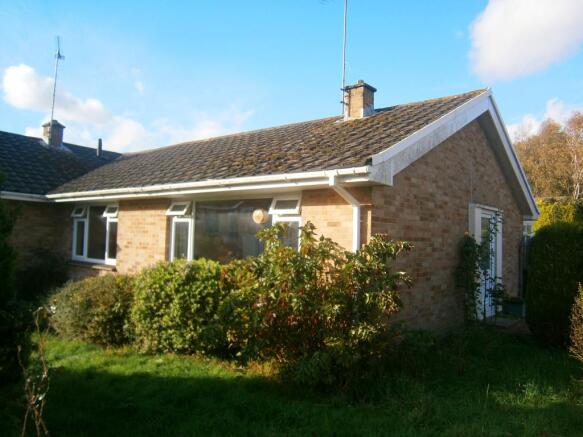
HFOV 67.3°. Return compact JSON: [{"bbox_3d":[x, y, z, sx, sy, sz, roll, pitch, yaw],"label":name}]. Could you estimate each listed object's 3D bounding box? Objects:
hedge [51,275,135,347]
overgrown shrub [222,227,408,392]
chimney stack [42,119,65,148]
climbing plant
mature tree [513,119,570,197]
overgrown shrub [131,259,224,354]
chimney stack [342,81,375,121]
[{"bbox_3d":[-2.862,1.252,6.387,1.200,0.880,0.900,0,-3,39],"label":"hedge"},{"bbox_3d":[0.281,0.866,4.741,1.750,1.620,1.250,0,-3,39],"label":"overgrown shrub"},{"bbox_3d":[-7.359,-2.539,13.566,0.500,0.800,0.500,0,-3,39],"label":"chimney stack"},{"bbox_3d":[3.491,0.880,8.003,0.450,2.010,1.400,0,-3,39],"label":"climbing plant"},{"bbox_3d":[18.271,-1.791,31.893,4.400,10.664,4.400,0,-3,39],"label":"mature tree"},{"bbox_3d":[-1.455,1.115,5.822,1.100,1.130,0.950,0,-3,39],"label":"overgrown shrub"},{"bbox_3d":[1.458,-2.449,9.325,0.520,0.790,0.520,0,-3,39],"label":"chimney stack"}]

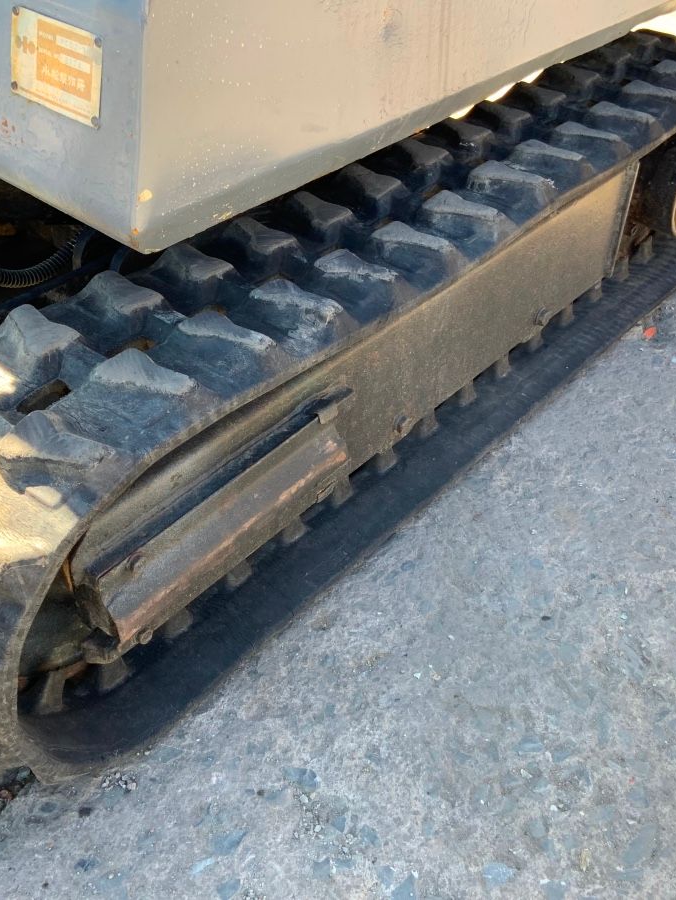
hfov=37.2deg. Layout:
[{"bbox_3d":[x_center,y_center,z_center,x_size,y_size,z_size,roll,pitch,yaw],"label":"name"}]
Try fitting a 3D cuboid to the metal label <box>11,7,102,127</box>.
[{"bbox_3d":[-0.259,-0.351,0.920,0.128,0.078,0.003,29,35,28],"label":"metal label"}]

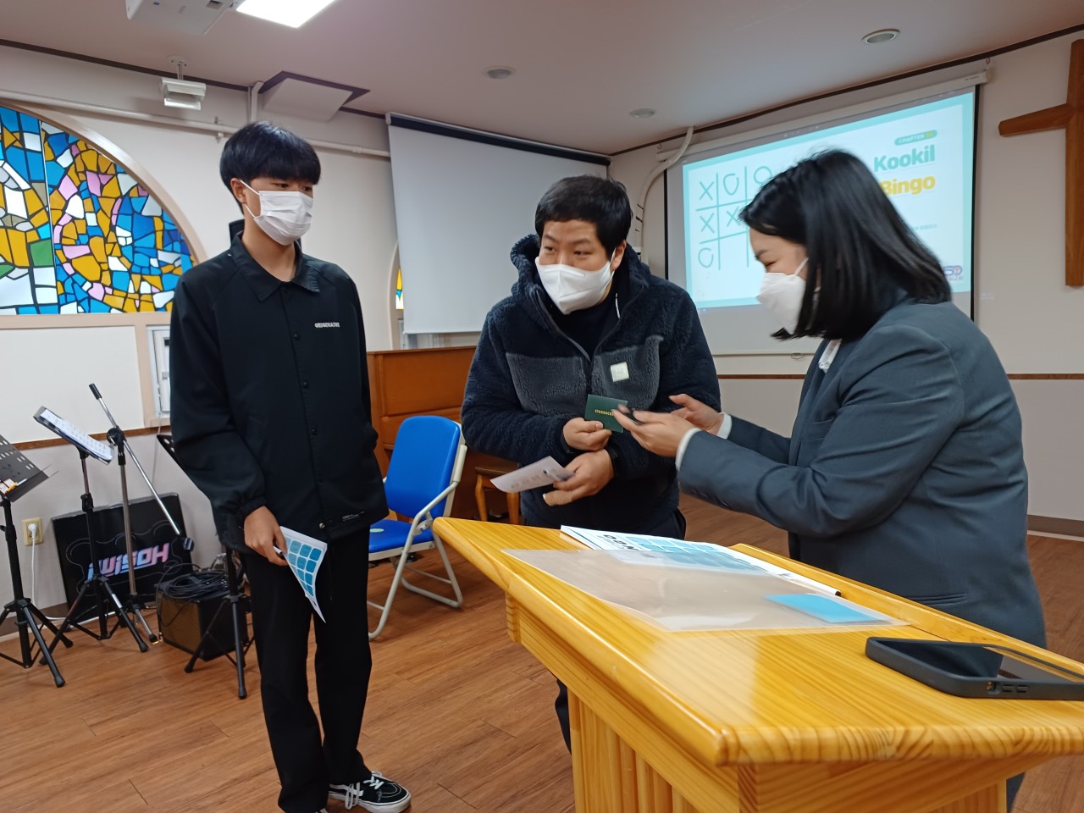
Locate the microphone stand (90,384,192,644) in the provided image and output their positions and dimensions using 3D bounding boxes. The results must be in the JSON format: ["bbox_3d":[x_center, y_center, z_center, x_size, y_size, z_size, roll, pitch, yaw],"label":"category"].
[{"bbox_3d":[-1.810,0.445,3.205,0.620,1.080,0.480,-2,6,9],"label":"microphone stand"}]

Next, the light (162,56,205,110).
[{"bbox_3d":[-1.637,-1.476,3.307,0.200,0.230,0.150,-8,8,-44],"label":"light"}]

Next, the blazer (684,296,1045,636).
[{"bbox_3d":[0.526,0.097,1.156,0.530,0.580,0.430,0,6,23],"label":"blazer"}]

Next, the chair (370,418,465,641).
[{"bbox_3d":[-0.695,0.497,3.256,0.600,0.860,0.500,-8,8,-44],"label":"chair"}]

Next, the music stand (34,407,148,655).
[{"bbox_3d":[-1.872,0.505,2.986,0.390,1.005,0.488,-6,7,-31],"label":"music stand"}]

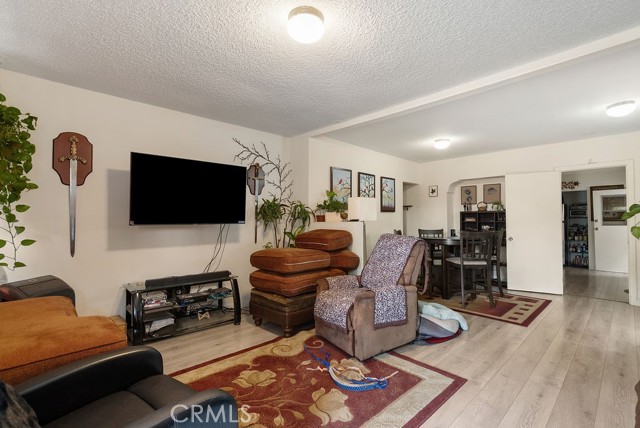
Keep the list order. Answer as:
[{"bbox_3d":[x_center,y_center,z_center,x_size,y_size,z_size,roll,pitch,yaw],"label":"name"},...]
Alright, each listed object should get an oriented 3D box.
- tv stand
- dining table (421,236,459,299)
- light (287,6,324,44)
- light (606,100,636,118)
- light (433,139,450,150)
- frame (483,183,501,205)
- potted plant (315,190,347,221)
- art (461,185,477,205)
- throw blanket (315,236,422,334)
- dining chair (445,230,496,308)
[{"bbox_3d":[-1.438,0.989,3.074,1.050,0.530,0.410,1,-1,-40],"label":"tv stand"},{"bbox_3d":[2.036,0.830,4.453,0.980,0.915,0.980,0,-1,-3],"label":"dining table"},{"bbox_3d":[-0.086,-1.161,1.797,0.240,0.125,0.240,0,-1,0],"label":"light"},{"bbox_3d":[3.287,-1.129,3.108,0.235,0.125,0.235,1,-1,-43],"label":"light"},{"bbox_3d":[1.952,-1.103,4.563,0.245,0.130,0.245,1,-1,-43],"label":"light"},{"bbox_3d":[3.417,-0.390,5.652,0.025,0.390,0.310,1,-1,-43],"label":"frame"},{"bbox_3d":[0.161,-0.095,3.996,0.300,0.430,0.400,1,-1,-43],"label":"potted plant"},{"bbox_3d":[3.126,-0.388,5.967,0.025,0.390,0.305,1,-1,-43],"label":"art"},{"bbox_3d":[0.553,0.651,2.953,1.060,0.850,0.690,1,-1,-34],"label":"throw blanket"},{"bbox_3d":[2.161,0.764,4.097,0.460,1.035,0.530,0,-1,-3],"label":"dining chair"}]

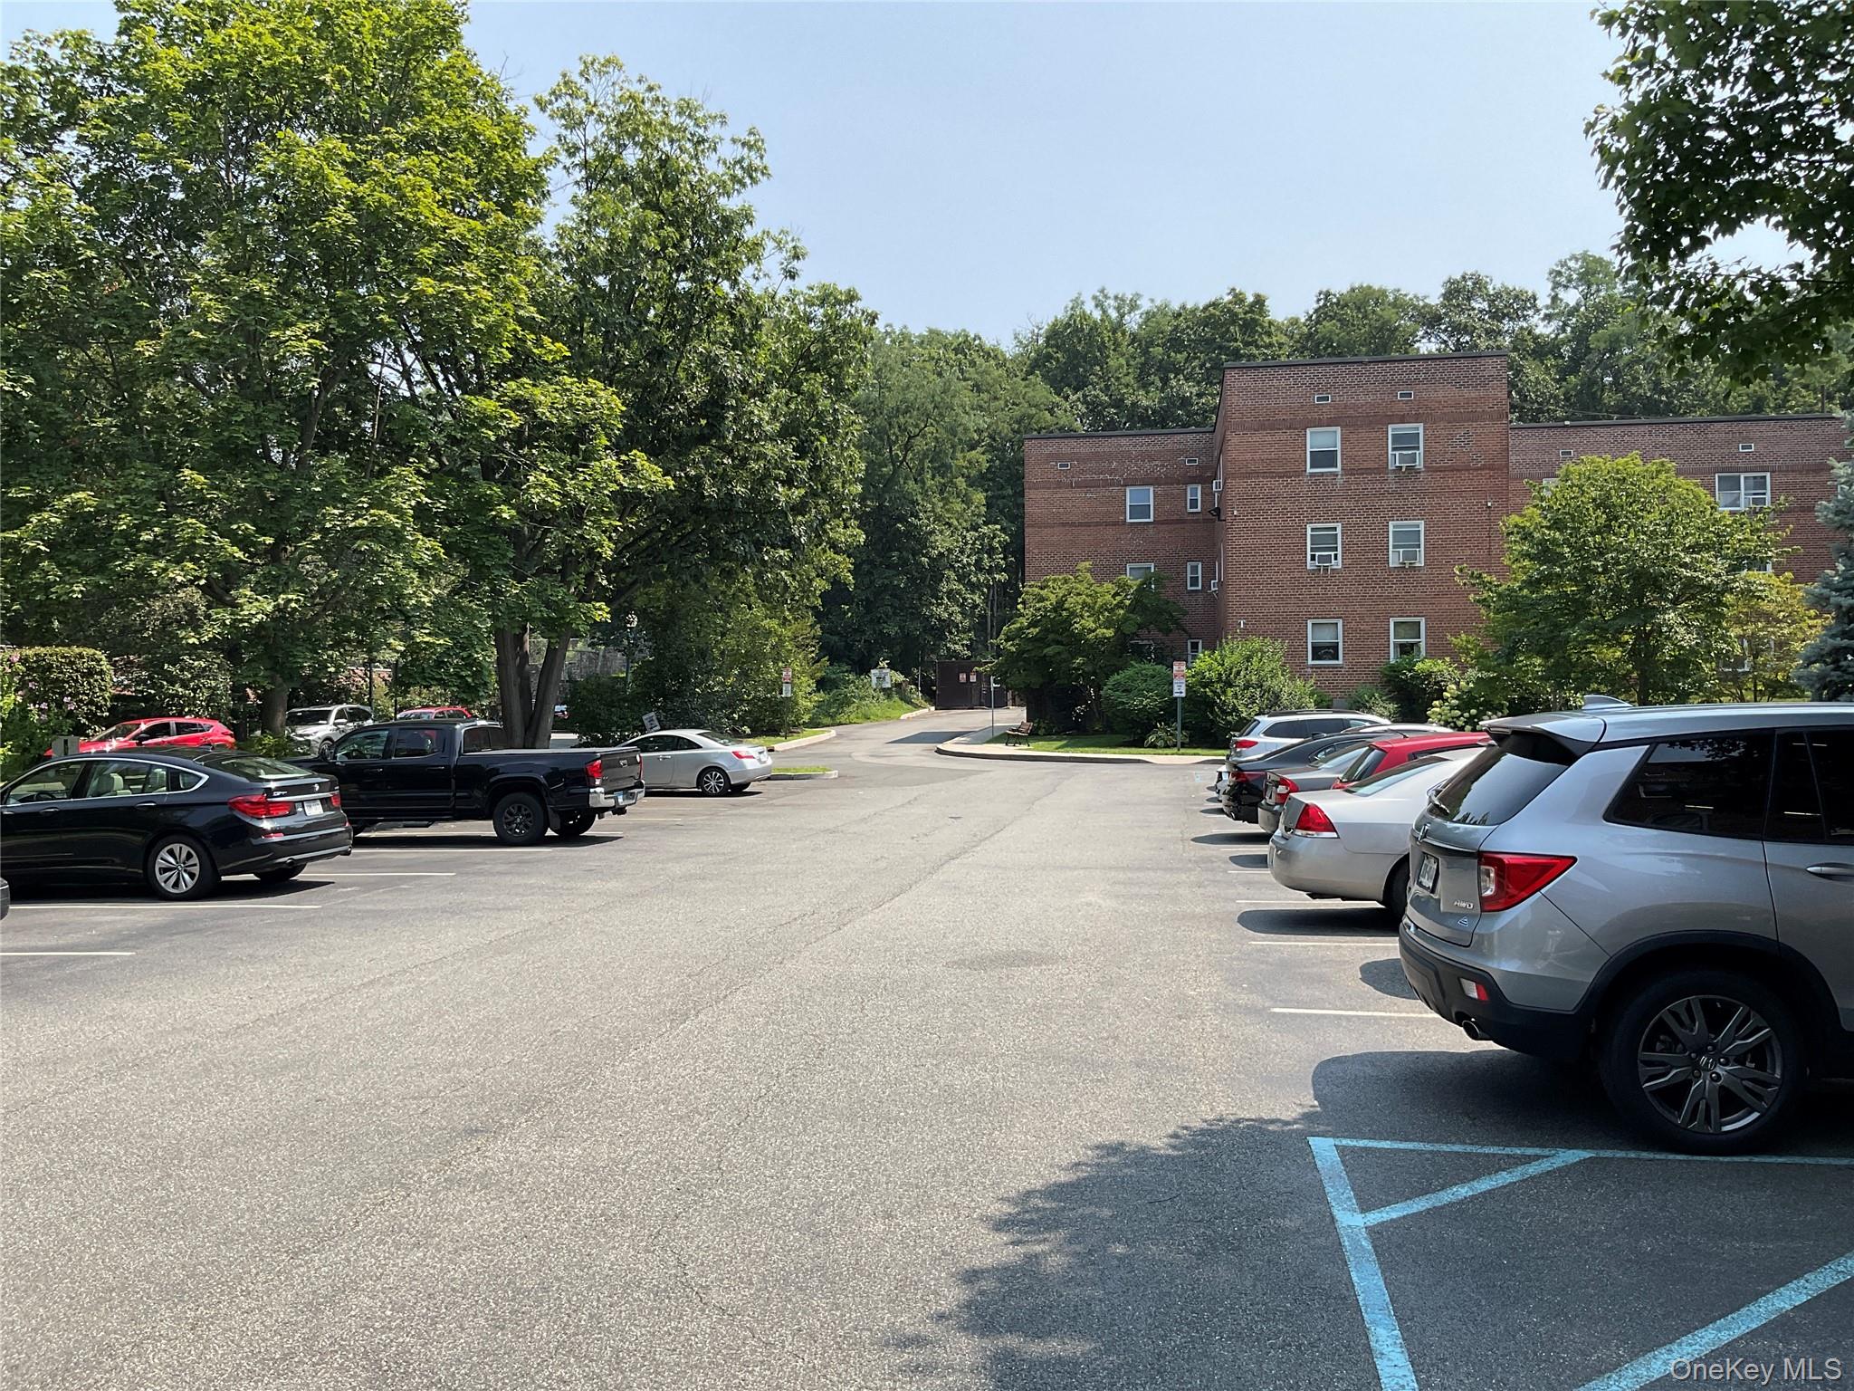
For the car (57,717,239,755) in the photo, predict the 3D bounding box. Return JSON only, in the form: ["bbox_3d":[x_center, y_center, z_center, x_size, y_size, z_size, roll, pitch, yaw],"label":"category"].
[{"bbox_3d":[-19.850,1.330,39.300,1.800,1.540,4.400,-1,-1,27],"label":"car"}]

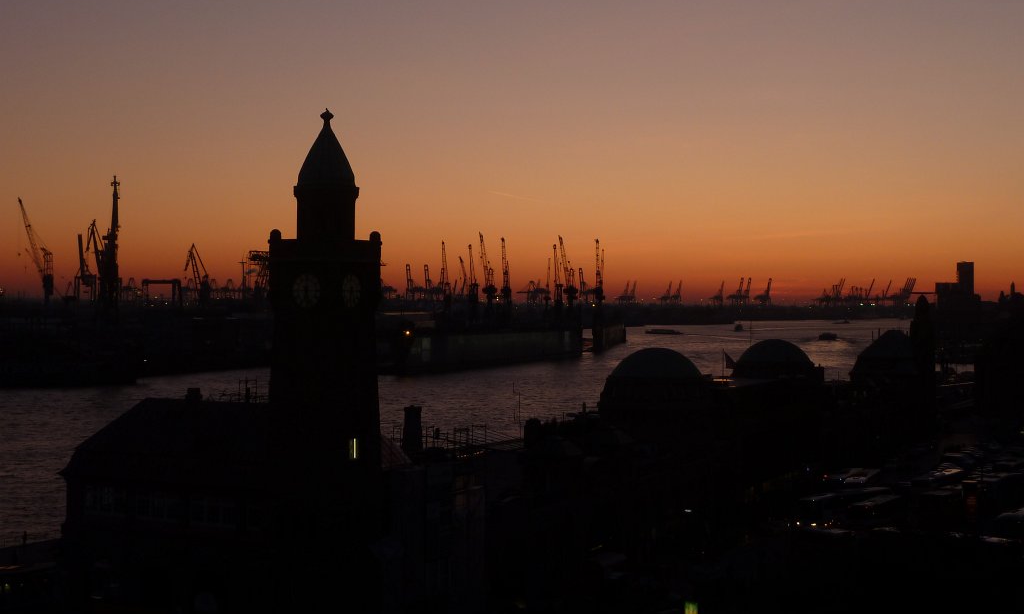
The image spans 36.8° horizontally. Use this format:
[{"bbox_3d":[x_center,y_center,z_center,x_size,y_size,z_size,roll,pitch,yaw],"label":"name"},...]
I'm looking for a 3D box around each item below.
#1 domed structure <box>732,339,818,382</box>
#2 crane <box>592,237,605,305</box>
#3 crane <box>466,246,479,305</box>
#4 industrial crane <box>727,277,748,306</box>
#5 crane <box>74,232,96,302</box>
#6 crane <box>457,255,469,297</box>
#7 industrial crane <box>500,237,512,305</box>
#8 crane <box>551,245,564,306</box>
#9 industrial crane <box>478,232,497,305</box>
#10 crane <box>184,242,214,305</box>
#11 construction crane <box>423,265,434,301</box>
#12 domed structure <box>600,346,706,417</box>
[{"bbox_3d":[38.800,7.900,226.000,12.600,6.600,12.600,0,0,27],"label":"domed structure"},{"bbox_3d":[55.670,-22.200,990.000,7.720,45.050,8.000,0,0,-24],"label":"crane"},{"bbox_3d":[-22.100,-14.800,860.000,7.500,40.000,10.000,0,0,37],"label":"crane"},{"bbox_3d":[616.000,-39.600,4200.000,50.000,82.000,25.000,0,0,26],"label":"industrial crane"},{"bbox_3d":[-333.510,-31.600,1200.000,18.720,57.730,15.000,0,0,-6],"label":"crane"},{"bbox_3d":[-35.400,-21.100,1100.000,8.580,31.470,7.000,0,0,-6],"label":"crane"},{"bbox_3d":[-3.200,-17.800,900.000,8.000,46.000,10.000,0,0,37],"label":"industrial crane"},{"bbox_3d":[27.510,-19.040,930.000,8.460,38.690,8.000,0,0,-18],"label":"crane"},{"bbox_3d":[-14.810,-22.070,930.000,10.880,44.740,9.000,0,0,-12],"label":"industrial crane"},{"bbox_3d":[-193.620,-20.070,950.000,17.290,38.290,10.000,0,0,-6],"label":"crane"},{"bbox_3d":[-102.000,-24.000,1900.000,20.000,55.000,16.000,0,0,-26],"label":"construction crane"},{"bbox_3d":[19.000,10.340,208.000,14.600,9.600,14.600,0,0,0],"label":"domed structure"}]

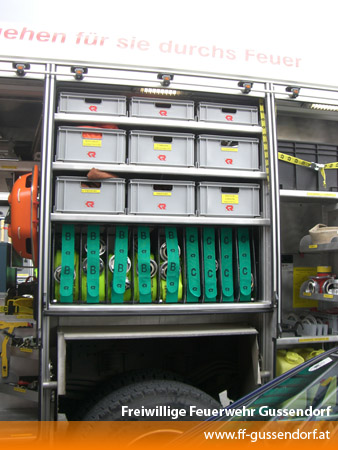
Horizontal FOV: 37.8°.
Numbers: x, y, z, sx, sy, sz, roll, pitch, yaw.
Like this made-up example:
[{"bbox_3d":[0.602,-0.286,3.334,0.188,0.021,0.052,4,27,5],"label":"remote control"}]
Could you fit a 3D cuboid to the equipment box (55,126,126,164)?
[{"bbox_3d":[-0.517,-0.424,3.226,0.400,0.220,0.580,1,-7,-12],"label":"equipment box"}]

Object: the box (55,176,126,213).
[{"bbox_3d":[-0.520,-0.135,3.189,0.400,0.215,0.585,1,-8,-12],"label":"box"}]

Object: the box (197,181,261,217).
[{"bbox_3d":[0.319,-0.114,3.371,0.400,0.215,0.585,1,-8,-12],"label":"box"}]

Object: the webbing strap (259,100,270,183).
[{"bbox_3d":[0.619,-0.525,3.155,0.045,0.566,0.030,1,-7,-12],"label":"webbing strap"}]

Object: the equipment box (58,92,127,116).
[{"bbox_3d":[-0.522,-0.695,3.300,0.400,0.125,0.580,1,-7,-12],"label":"equipment box"}]

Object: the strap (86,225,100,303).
[{"bbox_3d":[-0.438,0.224,2.864,0.076,0.445,0.030,1,-7,-12],"label":"strap"}]

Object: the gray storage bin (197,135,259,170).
[{"bbox_3d":[0.318,-0.413,3.411,0.400,0.215,0.585,1,-8,-12],"label":"gray storage bin"}]

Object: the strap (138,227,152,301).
[{"bbox_3d":[-0.139,0.232,2.928,0.076,0.449,0.030,1,-7,-12],"label":"strap"}]

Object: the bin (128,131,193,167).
[{"bbox_3d":[-0.097,-0.420,3.317,0.400,0.220,0.580,1,-7,-12],"label":"bin"}]

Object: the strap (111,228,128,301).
[{"bbox_3d":[-0.288,0.227,2.889,0.090,0.452,0.030,1,-8,-12],"label":"strap"}]

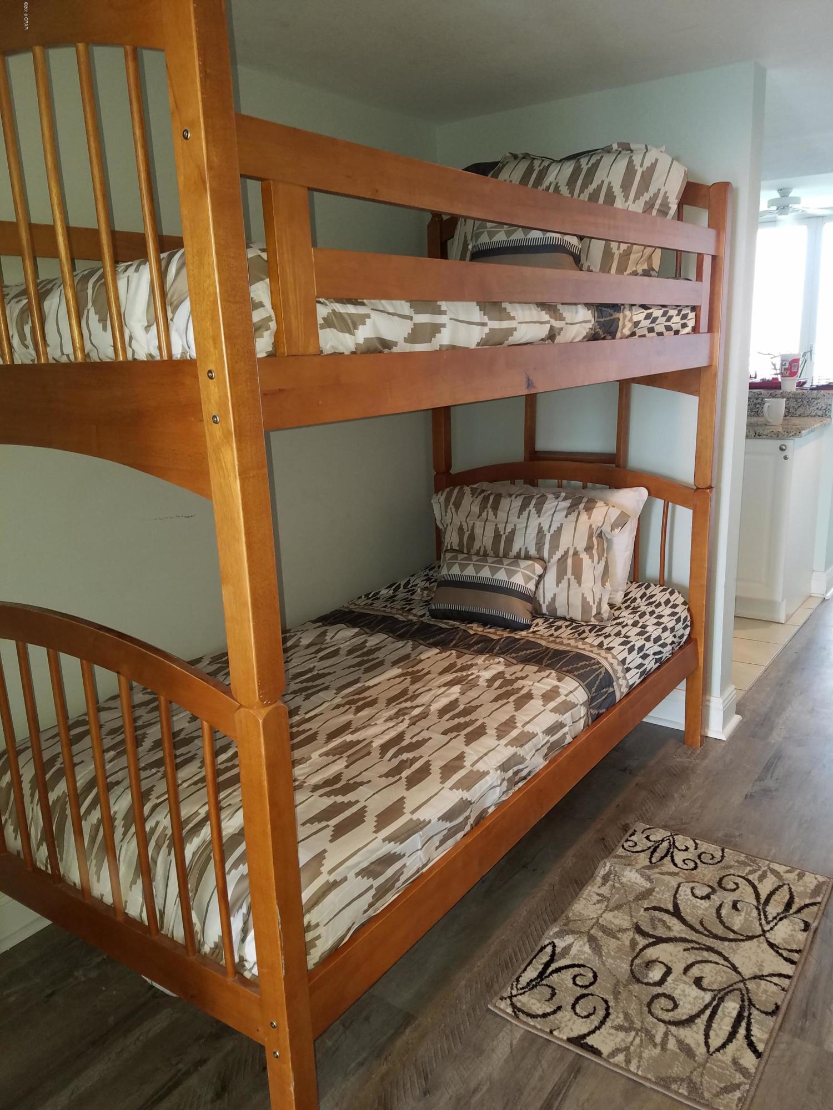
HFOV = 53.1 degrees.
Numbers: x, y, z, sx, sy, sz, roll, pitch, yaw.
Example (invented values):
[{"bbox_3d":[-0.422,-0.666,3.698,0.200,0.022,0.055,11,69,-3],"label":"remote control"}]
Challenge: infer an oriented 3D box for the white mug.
[{"bbox_3d":[1.754,-0.707,4.107,0.128,0.118,0.098,-10,16,-27],"label":"white mug"}]

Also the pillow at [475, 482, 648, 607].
[{"bbox_3d":[0.454,-0.068,2.900,0.650,0.414,0.158,8,0,34],"label":"pillow"}]

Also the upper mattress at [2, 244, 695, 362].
[{"bbox_3d":[-0.082,-0.585,2.091,0.985,0.197,1.921,8,18,34],"label":"upper mattress"}]

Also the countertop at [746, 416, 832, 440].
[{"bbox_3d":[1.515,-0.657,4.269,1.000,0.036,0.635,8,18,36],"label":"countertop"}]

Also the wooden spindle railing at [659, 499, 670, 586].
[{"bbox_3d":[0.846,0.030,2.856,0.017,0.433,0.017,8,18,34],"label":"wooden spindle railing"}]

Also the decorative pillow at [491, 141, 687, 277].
[{"bbox_3d":[0.437,-1.025,2.589,0.670,0.414,0.168,8,-4,34],"label":"decorative pillow"}]

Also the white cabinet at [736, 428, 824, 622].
[{"bbox_3d":[1.763,-0.182,4.315,0.443,0.891,0.552,8,18,34],"label":"white cabinet"}]

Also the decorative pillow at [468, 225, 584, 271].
[{"bbox_3d":[0.312,-0.869,2.382,0.380,0.250,0.130,10,-11,37],"label":"decorative pillow"}]

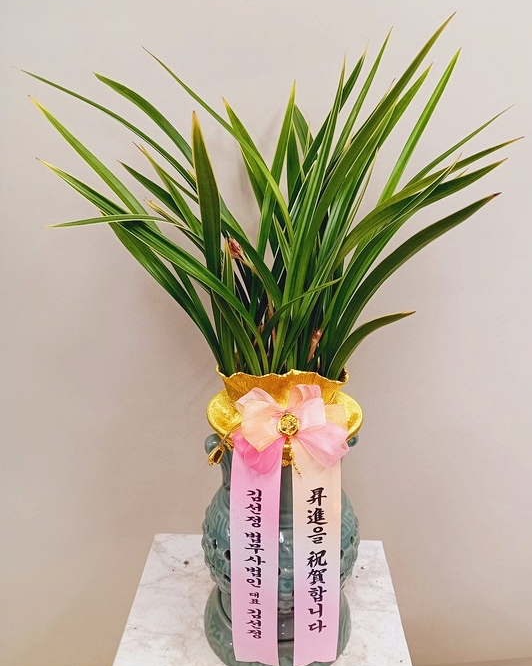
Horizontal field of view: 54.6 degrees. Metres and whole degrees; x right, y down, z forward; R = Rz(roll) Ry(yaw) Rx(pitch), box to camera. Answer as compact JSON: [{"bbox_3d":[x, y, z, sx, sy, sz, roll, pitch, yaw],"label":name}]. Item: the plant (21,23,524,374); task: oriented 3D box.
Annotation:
[{"bbox_3d":[0.007,-0.106,0.478,0.430,0.340,0.320,1,20,0],"label":"plant"}]

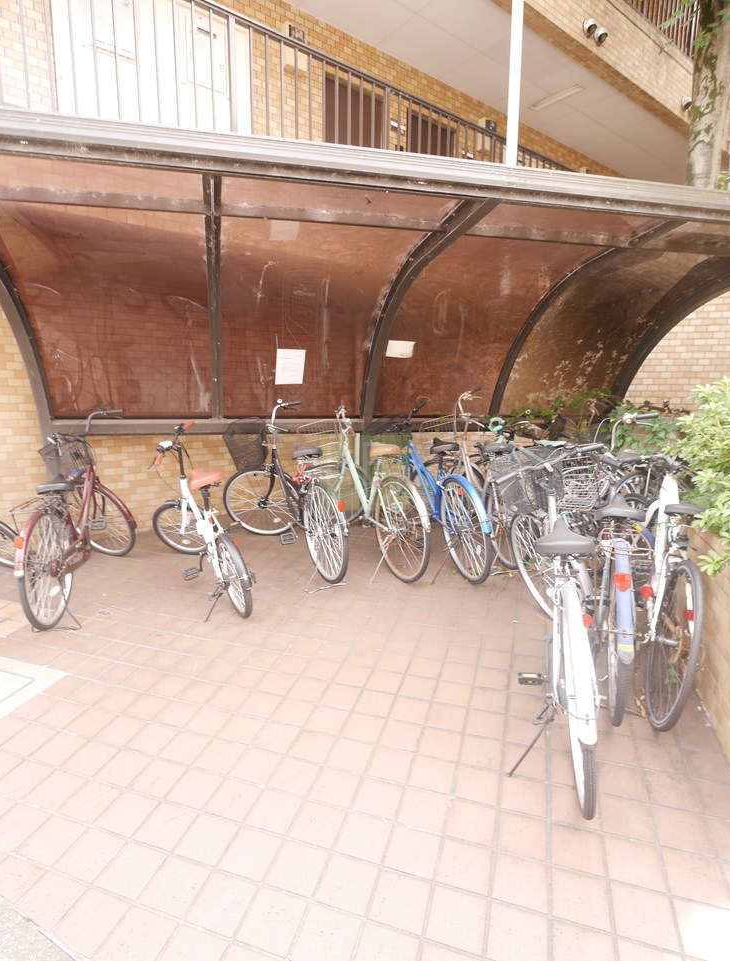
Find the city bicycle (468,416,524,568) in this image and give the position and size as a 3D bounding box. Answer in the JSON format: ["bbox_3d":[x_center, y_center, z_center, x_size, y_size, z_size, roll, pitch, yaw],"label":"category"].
[{"bbox_3d":[0.888,-0.062,4.104,0.570,1.080,1.780,-4,12,-9],"label":"city bicycle"}]

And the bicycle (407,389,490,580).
[{"bbox_3d":[0.468,0.016,3.837,0.570,1.070,1.800,-6,13,-16],"label":"bicycle"}]

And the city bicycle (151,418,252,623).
[{"bbox_3d":[-1.032,0.208,3.293,0.520,1.000,1.500,-10,15,-32],"label":"city bicycle"}]

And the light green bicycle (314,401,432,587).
[{"bbox_3d":[-0.018,0.034,3.807,0.570,1.060,1.760,-6,13,-24],"label":"light green bicycle"}]

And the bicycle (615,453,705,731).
[{"bbox_3d":[1.415,0.373,2.512,0.580,0.990,1.730,7,13,19],"label":"bicycle"}]

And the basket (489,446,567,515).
[{"bbox_3d":[0.817,0.005,2.620,0.340,0.250,0.280,-5,13,-23],"label":"basket"}]

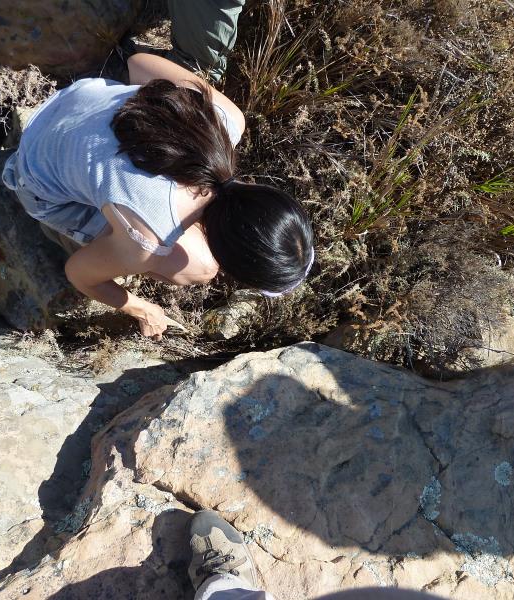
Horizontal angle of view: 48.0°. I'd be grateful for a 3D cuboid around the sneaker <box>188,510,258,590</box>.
[{"bbox_3d":[-0.062,0.558,1.110,0.112,0.115,0.290,-10,79,-2],"label":"sneaker"}]

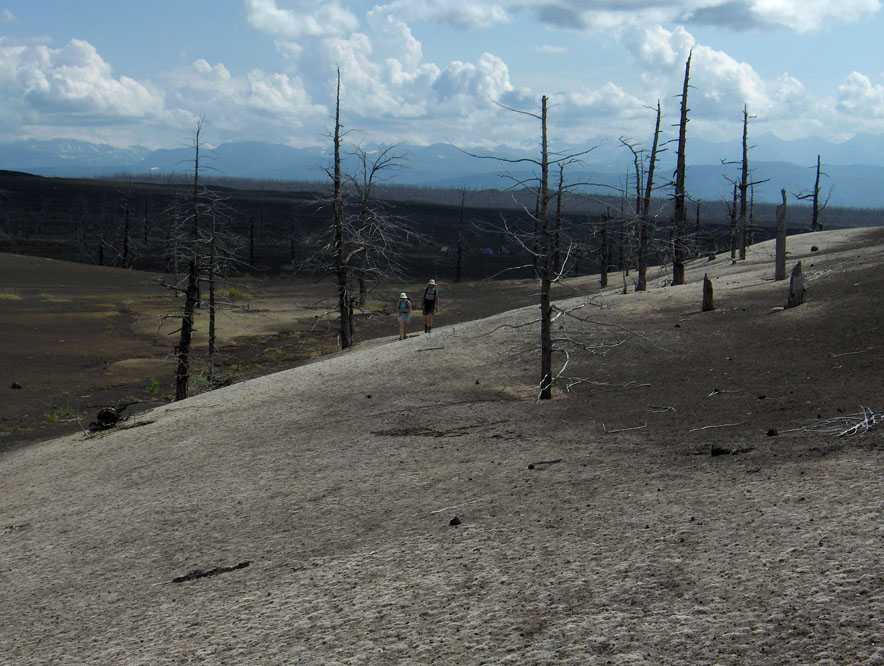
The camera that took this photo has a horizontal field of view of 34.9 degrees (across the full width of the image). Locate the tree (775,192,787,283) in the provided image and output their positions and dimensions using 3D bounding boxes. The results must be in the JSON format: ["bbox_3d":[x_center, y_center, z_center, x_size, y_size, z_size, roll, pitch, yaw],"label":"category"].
[{"bbox_3d":[9.023,-2.612,37.500,0.290,2.470,0.280,2,6,0],"label":"tree"}]

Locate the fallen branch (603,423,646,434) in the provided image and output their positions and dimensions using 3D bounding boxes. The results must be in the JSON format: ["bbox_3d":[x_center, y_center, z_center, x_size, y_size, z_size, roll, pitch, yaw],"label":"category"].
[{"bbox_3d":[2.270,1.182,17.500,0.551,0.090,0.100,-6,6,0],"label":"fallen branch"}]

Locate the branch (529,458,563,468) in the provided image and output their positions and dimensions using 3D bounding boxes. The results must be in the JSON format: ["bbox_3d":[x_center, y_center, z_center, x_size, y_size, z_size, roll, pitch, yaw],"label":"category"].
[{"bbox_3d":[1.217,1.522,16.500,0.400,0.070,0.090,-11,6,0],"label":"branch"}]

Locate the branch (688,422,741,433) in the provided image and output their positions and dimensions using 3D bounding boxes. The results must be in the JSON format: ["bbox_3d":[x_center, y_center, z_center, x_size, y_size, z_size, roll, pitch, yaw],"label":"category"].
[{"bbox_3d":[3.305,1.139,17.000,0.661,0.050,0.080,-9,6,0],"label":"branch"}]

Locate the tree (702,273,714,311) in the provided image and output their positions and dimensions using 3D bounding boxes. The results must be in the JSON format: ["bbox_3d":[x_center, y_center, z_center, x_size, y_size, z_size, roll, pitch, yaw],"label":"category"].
[{"bbox_3d":[5.872,-0.914,31.000,0.245,0.840,0.240,2,6,0],"label":"tree"}]

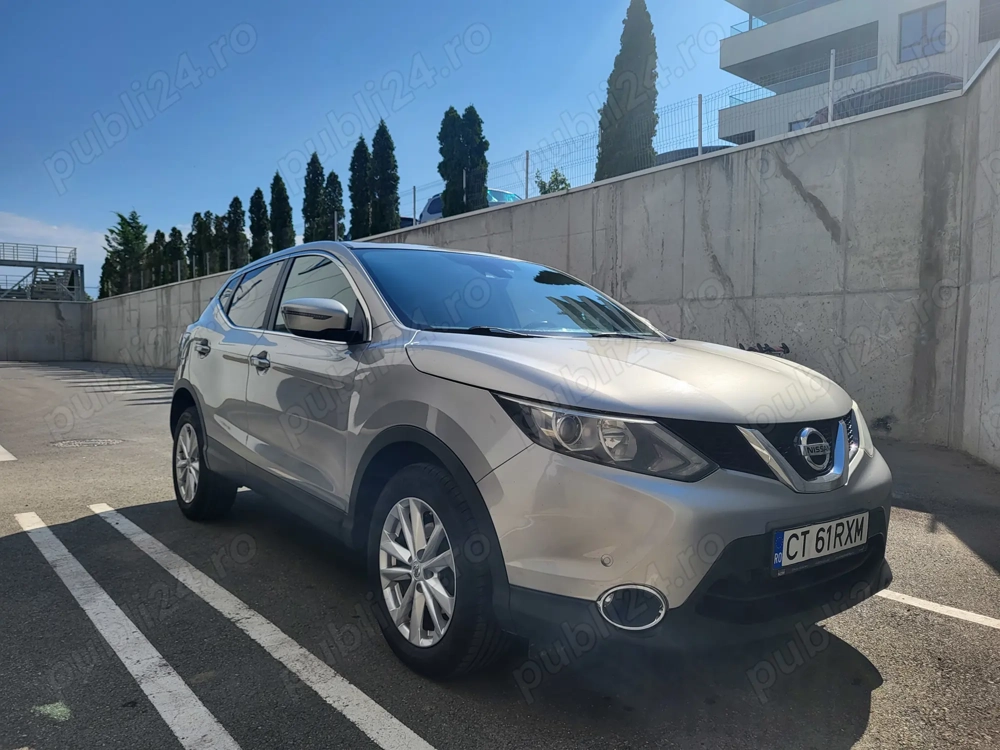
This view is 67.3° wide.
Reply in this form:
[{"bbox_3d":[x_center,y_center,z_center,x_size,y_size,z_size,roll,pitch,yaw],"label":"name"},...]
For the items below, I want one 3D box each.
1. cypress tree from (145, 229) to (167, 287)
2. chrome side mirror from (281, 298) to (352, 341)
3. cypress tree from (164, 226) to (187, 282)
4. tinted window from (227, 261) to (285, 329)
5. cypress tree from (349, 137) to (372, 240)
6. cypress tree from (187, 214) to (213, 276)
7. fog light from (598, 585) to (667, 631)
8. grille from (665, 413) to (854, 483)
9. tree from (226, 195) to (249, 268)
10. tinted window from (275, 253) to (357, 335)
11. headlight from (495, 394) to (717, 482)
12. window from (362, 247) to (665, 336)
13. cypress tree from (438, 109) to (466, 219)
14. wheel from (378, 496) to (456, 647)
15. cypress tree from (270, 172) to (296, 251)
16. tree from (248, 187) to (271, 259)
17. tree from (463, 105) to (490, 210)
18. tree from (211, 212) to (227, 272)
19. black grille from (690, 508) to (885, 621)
[{"bbox_3d":[-21.938,-7.252,47.772,1.250,4.115,1.250,0,2,-37],"label":"cypress tree"},{"bbox_3d":[-0.704,-0.208,2.877,0.235,0.165,0.165,0,2,-37],"label":"chrome side mirror"},{"bbox_3d":[-19.016,-6.861,43.957,1.200,3.644,1.200,0,2,-37],"label":"cypress tree"},{"bbox_3d":[-1.320,-0.417,4.041,0.070,0.370,0.660,22,-11,-36],"label":"tinted window"},{"bbox_3d":[-4.224,-5.495,22.727,0.726,3.443,0.726,0,2,-41],"label":"cypress tree"},{"bbox_3d":[-13.238,-5.641,33.083,1.054,3.012,1.054,-1,3,-40],"label":"cypress tree"},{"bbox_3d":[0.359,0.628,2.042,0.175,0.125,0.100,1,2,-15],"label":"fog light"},{"bbox_3d":[0.907,0.221,2.316,1.040,0.205,0.190,0,2,-37],"label":"grille"},{"bbox_3d":[-10.360,-5.513,29.630,0.840,3.033,0.840,-1,3,-40],"label":"tree"},{"bbox_3d":[-0.797,-0.366,3.404,0.060,0.467,1.042,25,-13,-35],"label":"tinted window"},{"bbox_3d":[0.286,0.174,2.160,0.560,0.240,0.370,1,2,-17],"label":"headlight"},{"bbox_3d":[0.094,-0.346,3.384,1.400,0.130,1.000,0,29,-37],"label":"window"},{"bbox_3d":[-1.226,-5.143,18.668,0.721,3.023,0.721,1,2,0],"label":"cypress tree"},{"bbox_3d":[-0.202,0.630,2.463,0.190,0.467,0.467,0,2,-37],"label":"wheel"},{"bbox_3d":[-7.718,-5.577,26.768,0.926,3.280,0.926,0,2,-41],"label":"cypress tree"},{"bbox_3d":[-10.581,-6.425,32.951,0.980,3.669,0.980,0,2,-37],"label":"tree"},{"bbox_3d":[-0.662,-5.628,20.007,0.850,3.130,0.850,1,1,0],"label":"tree"},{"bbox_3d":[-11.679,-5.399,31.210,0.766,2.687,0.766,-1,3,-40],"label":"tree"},{"bbox_3d":[0.935,0.556,2.277,1.040,0.280,0.140,0,2,-37],"label":"black grille"}]

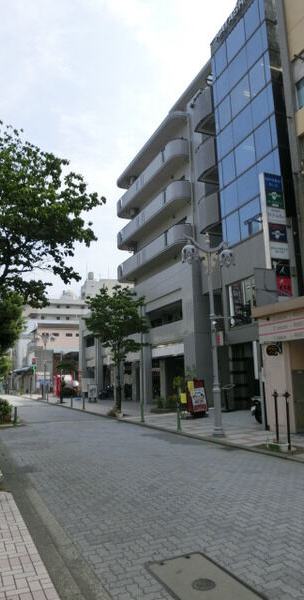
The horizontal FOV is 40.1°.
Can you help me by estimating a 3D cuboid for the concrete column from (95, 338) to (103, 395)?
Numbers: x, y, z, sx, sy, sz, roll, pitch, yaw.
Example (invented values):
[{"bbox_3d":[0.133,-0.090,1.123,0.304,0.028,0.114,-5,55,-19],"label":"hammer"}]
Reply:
[{"bbox_3d":[-4.903,6.328,39.317,0.650,5.800,0.900,3,-12,-24],"label":"concrete column"}]

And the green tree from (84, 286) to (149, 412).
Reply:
[{"bbox_3d":[-1.769,2.503,21.448,3.400,6.550,3.400,-2,-11,0],"label":"green tree"}]

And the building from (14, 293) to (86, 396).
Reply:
[{"bbox_3d":[-19.132,8.226,79.052,10.500,17.700,26.000,3,-12,-24],"label":"building"}]

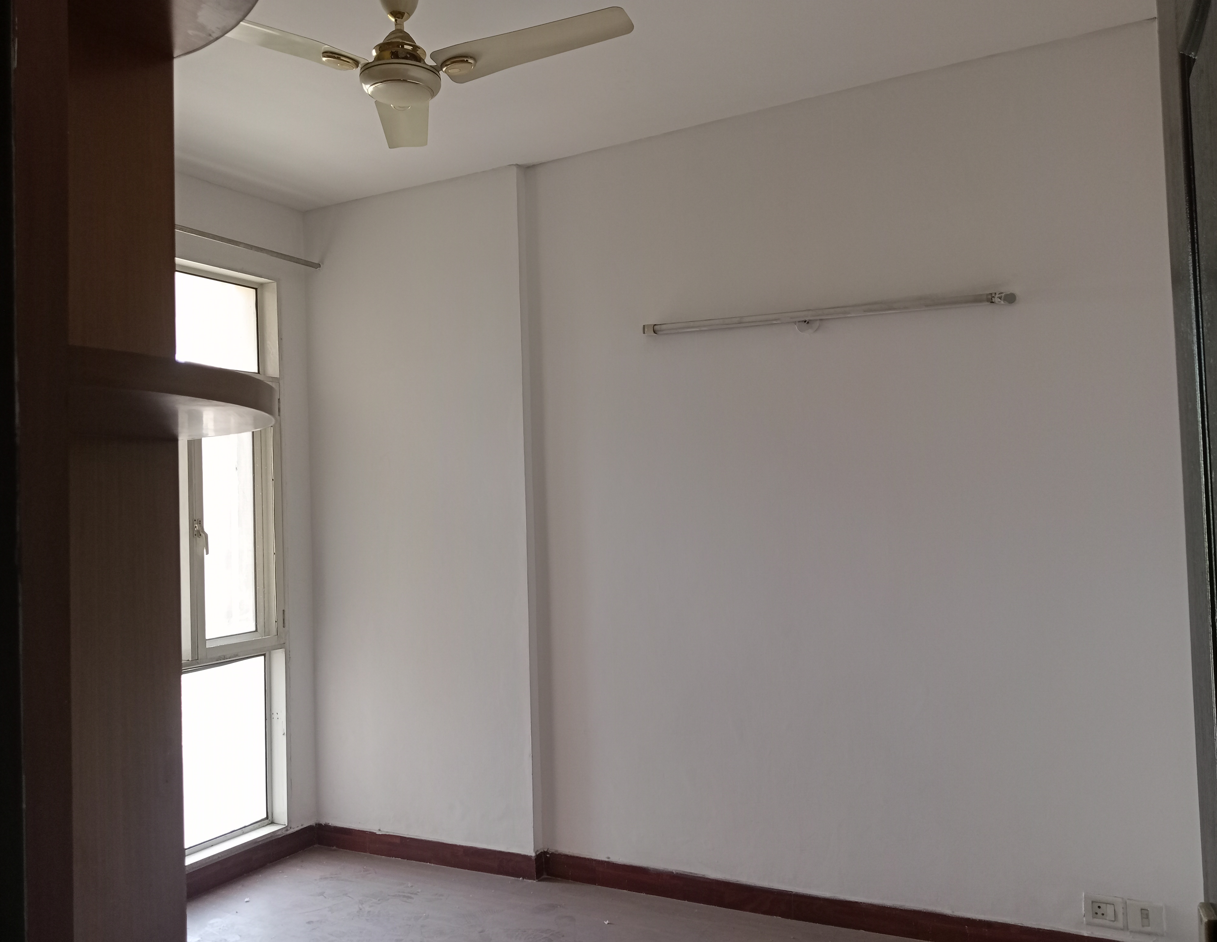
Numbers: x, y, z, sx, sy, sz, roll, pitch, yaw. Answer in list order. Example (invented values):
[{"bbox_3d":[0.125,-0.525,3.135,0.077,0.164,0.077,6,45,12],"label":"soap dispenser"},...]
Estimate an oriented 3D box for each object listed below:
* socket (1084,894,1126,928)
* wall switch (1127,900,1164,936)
[{"bbox_3d":[1.483,1.317,3.025,0.112,0.087,0.015,-3,-3,29],"label":"socket"},{"bbox_3d":[1.577,1.311,2.974,0.099,0.087,0.015,-3,-3,29],"label":"wall switch"}]

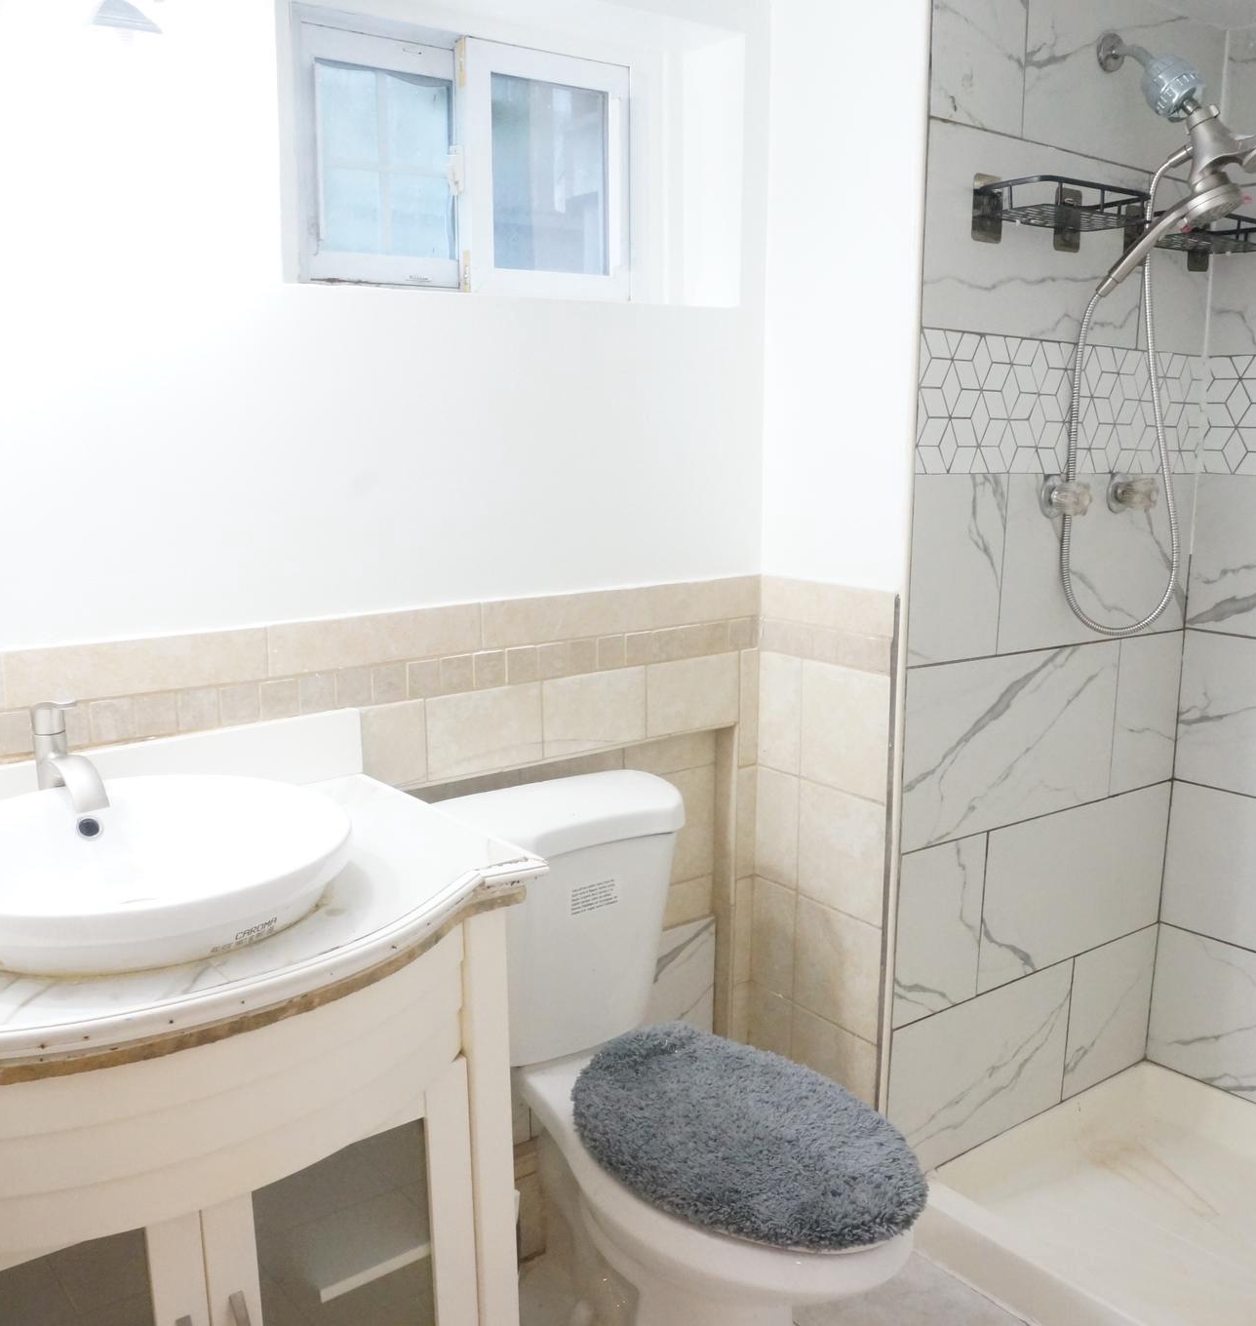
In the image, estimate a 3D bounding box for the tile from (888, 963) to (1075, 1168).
[{"bbox_3d":[0.650,0.742,2.436,0.509,0.301,0.010,-8,14,-37],"label":"tile"}]

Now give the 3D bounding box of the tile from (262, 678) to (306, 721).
[{"bbox_3d":[-0.473,0.046,1.805,0.053,0.054,0.010,-8,14,-37],"label":"tile"}]

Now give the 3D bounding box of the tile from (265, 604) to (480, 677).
[{"bbox_3d":[-0.352,-0.034,1.884,0.331,0.069,0.010,-8,14,-37],"label":"tile"}]

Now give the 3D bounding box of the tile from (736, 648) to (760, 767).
[{"bbox_3d":[0.208,0.079,2.329,0.043,0.207,0.010,-8,13,-38],"label":"tile"}]

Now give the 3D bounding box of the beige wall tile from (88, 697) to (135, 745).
[{"bbox_3d":[-0.653,0.071,1.681,0.050,0.051,0.010,-8,13,-37],"label":"beige wall tile"}]

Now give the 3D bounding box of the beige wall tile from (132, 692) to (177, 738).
[{"bbox_3d":[-0.610,0.066,1.716,0.053,0.054,0.010,-8,14,-36],"label":"beige wall tile"}]

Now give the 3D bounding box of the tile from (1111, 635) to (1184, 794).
[{"bbox_3d":[1.008,0.093,2.590,0.217,0.302,0.010,-8,14,-37],"label":"tile"}]

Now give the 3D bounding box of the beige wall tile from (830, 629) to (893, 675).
[{"bbox_3d":[0.379,-0.017,2.140,0.010,0.058,0.125,-8,13,-38],"label":"beige wall tile"}]

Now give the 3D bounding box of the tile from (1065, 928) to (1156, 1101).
[{"bbox_3d":[0.962,0.690,2.650,0.295,0.298,0.010,-8,13,-37],"label":"tile"}]

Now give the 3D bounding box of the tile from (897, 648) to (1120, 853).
[{"bbox_3d":[0.676,0.134,2.320,0.590,0.305,0.010,-8,13,-37],"label":"tile"}]

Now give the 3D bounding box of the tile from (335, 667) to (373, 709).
[{"bbox_3d":[-0.389,0.035,1.880,0.054,0.058,0.010,-8,14,-36],"label":"tile"}]

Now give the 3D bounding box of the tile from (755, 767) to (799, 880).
[{"bbox_3d":[0.268,0.291,2.357,0.010,0.205,0.105,-8,14,-36],"label":"tile"}]

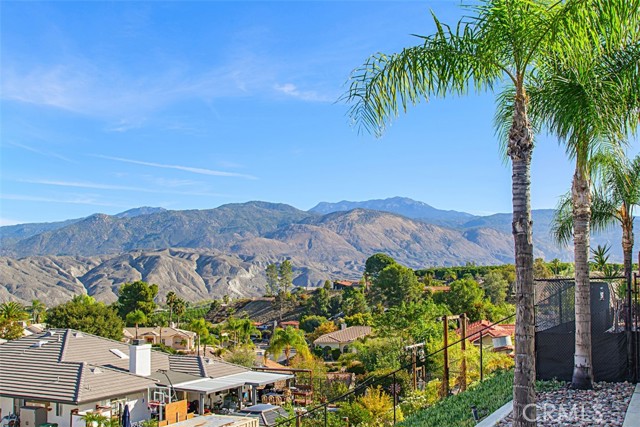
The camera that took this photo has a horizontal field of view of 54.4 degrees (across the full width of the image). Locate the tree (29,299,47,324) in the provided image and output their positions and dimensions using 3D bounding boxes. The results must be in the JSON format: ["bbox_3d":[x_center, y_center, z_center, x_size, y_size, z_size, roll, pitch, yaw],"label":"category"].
[{"bbox_3d":[-50.844,17.998,112.000,3.300,6.200,3.300,0,-4,0],"label":"tree"}]

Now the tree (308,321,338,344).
[{"bbox_3d":[0.686,23.624,122.000,5.800,5.400,5.600,0,-4,0],"label":"tree"}]

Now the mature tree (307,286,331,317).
[{"bbox_3d":[-0.439,25.883,182.000,7.100,9.000,7.000,0,-4,0],"label":"mature tree"}]

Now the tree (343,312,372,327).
[{"bbox_3d":[8.166,22.909,132.000,5.900,4.400,5.600,0,-4,0],"label":"tree"}]

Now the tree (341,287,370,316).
[{"bbox_3d":[9.702,24.888,175.000,7.900,9.000,7.600,0,-4,0],"label":"tree"}]

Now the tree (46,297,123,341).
[{"bbox_3d":[-28.262,13.378,75.000,9.400,7.300,8.800,0,-4,0],"label":"tree"}]

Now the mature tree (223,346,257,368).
[{"bbox_3d":[-8.048,14.831,63.000,3.400,3.500,3.300,0,-4,0],"label":"mature tree"}]

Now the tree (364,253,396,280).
[{"bbox_3d":[17.305,16.447,178.000,9.200,10.800,8.800,0,-4,0],"label":"tree"}]

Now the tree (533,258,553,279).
[{"bbox_3d":[44.693,11.449,125.000,4.200,5.200,4.200,0,-4,0],"label":"tree"}]

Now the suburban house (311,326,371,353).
[{"bbox_3d":[4.630,23.606,113.000,13.000,5.400,16.000,-1,-5,17],"label":"suburban house"}]

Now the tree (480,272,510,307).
[{"bbox_3d":[32.247,14.137,115.000,5.300,7.400,5.200,0,-4,0],"label":"tree"}]

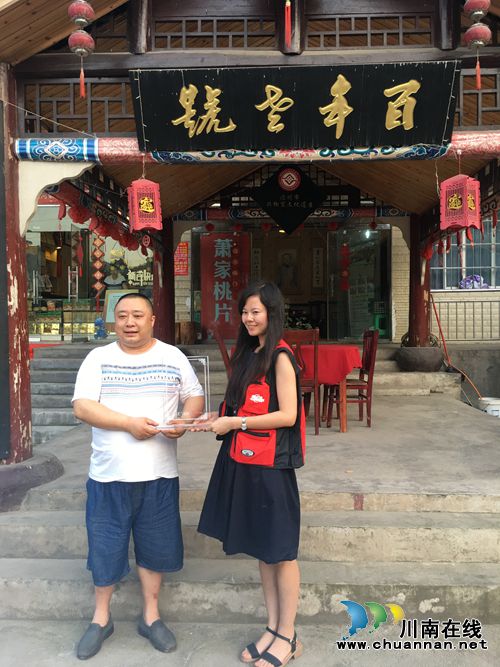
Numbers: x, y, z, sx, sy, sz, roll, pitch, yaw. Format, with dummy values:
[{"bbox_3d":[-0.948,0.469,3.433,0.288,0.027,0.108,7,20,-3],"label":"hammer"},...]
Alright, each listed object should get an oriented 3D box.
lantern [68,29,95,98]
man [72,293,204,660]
[{"bbox_3d":[-1.013,-1.618,3.360,0.155,0.410,0.155,0,1,4],"label":"lantern"},{"bbox_3d":[-0.515,0.634,2.610,0.620,1.655,0.460,0,1,-7],"label":"man"}]

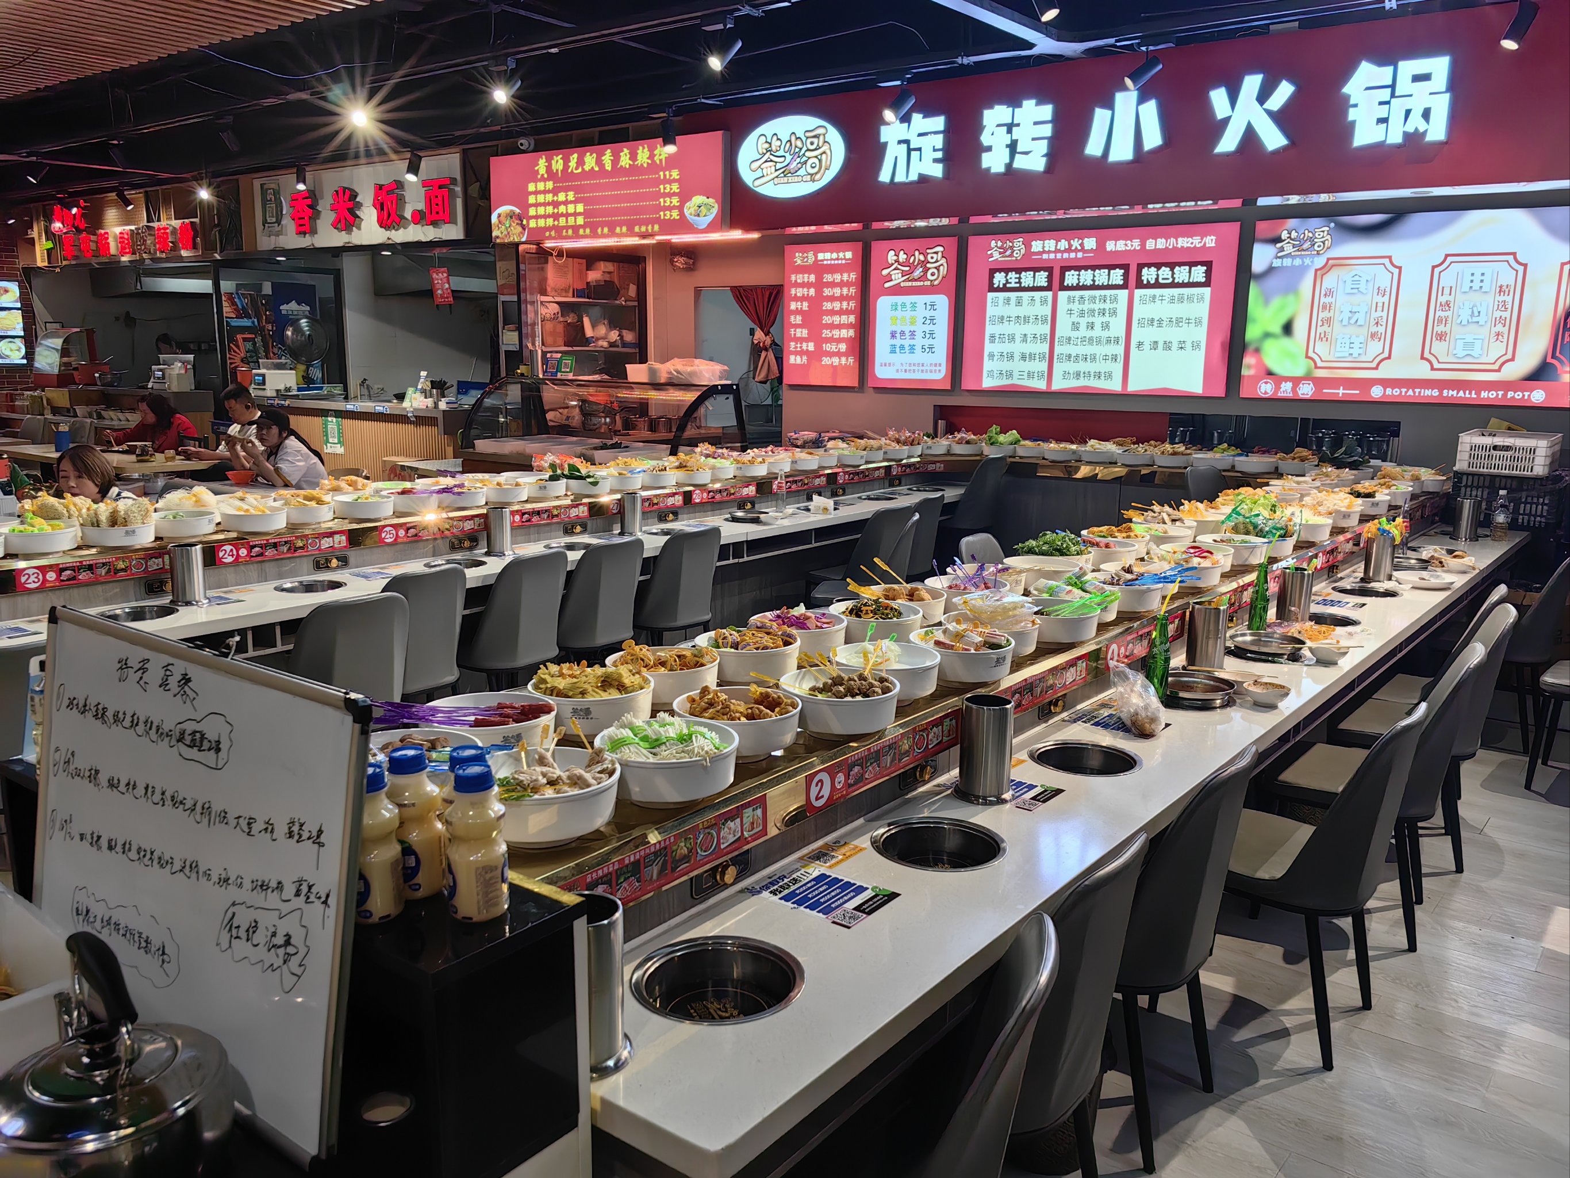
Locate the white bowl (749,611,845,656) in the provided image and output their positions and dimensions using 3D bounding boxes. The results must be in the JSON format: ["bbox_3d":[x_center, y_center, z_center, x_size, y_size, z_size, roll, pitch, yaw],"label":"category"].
[{"bbox_3d":[0.028,0.116,2.815,0.226,0.086,0.226,1,11,0],"label":"white bowl"}]

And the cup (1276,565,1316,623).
[{"bbox_3d":[1.634,0.034,3.914,0.114,0.187,0.114,9,14,37],"label":"cup"}]

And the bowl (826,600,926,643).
[{"bbox_3d":[0.223,0.088,3.012,0.230,0.075,0.230,1,11,0],"label":"bowl"}]

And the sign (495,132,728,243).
[{"bbox_3d":[-1.494,-3.229,9.980,2.670,0.707,0.090,9,14,37],"label":"sign"}]

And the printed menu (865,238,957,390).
[{"bbox_3d":[0.930,-1.983,8.871,0.721,1.049,0.050,10,14,37],"label":"printed menu"}]

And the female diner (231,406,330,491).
[{"bbox_3d":[-3.058,-0.488,7.466,0.770,1.190,0.500,-9,15,-41],"label":"female diner"}]

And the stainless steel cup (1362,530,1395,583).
[{"bbox_3d":[2.341,-0.130,4.826,0.123,0.202,0.123,10,14,37],"label":"stainless steel cup"}]

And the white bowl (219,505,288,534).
[{"bbox_3d":[-1.943,-0.247,4.485,0.226,0.086,0.226,1,11,0],"label":"white bowl"}]

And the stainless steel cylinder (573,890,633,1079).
[{"bbox_3d":[-0.250,0.488,1.513,0.123,0.202,0.123,1,11,0],"label":"stainless steel cylinder"}]

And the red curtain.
[{"bbox_3d":[-0.247,-2.158,10.393,0.560,0.780,0.140,9,14,37],"label":"red curtain"}]

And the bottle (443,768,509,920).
[{"bbox_3d":[-0.342,0.281,1.371,0.069,0.167,0.069,2,11,4],"label":"bottle"}]

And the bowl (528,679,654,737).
[{"bbox_3d":[-0.356,0.207,2.258,0.227,0.070,0.227,1,11,0],"label":"bowl"}]

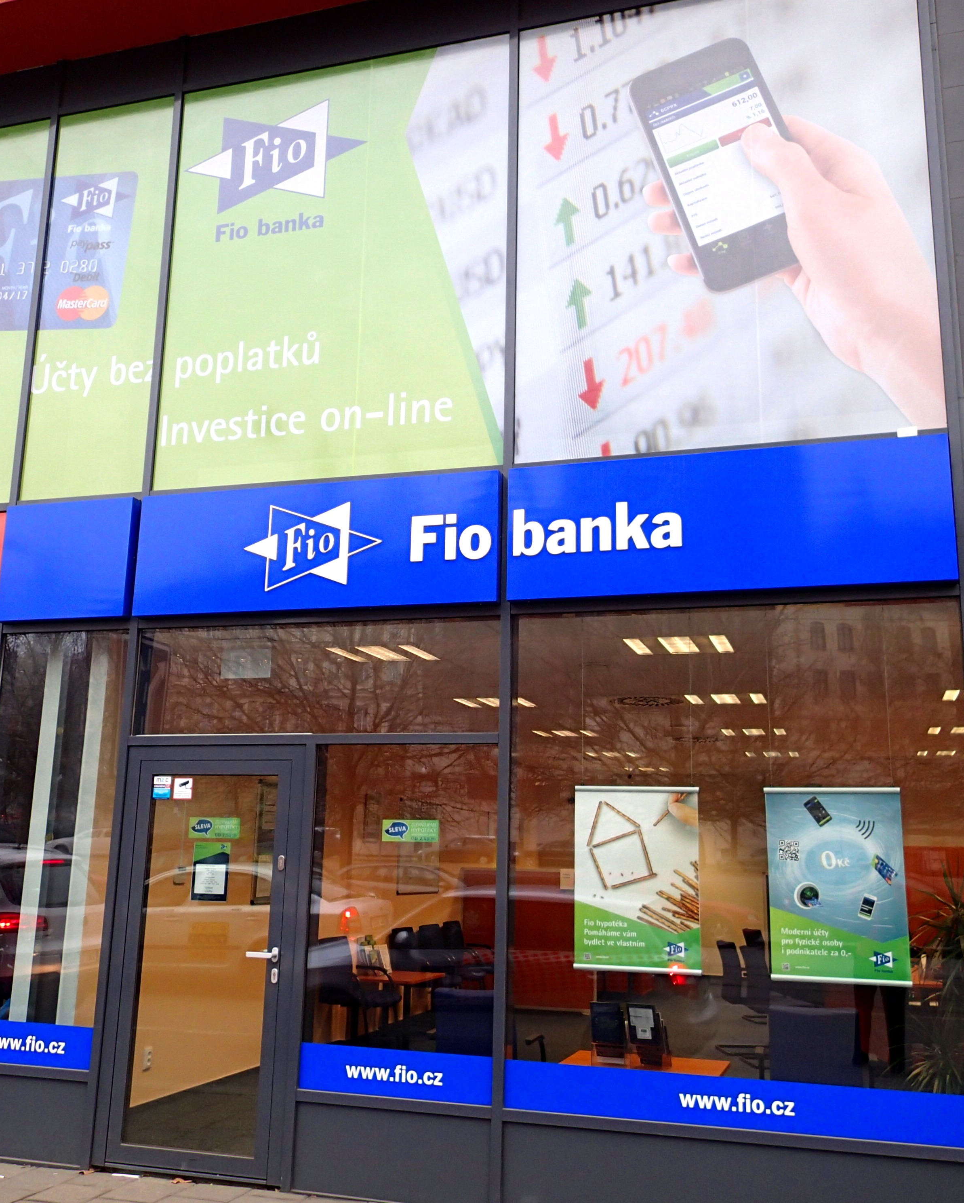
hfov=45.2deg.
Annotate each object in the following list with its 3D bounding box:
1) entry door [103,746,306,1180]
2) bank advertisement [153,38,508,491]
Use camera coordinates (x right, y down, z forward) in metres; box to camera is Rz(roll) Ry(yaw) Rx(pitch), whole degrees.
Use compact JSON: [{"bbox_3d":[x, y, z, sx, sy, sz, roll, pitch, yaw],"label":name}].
[{"bbox_3d":[-1.403,1.787,5.919,0.992,2.088,0.080,-2,-12,16],"label":"entry door"},{"bbox_3d":[-0.858,-1.914,6.560,2.070,2.546,0.040,-2,-12,16],"label":"bank advertisement"}]

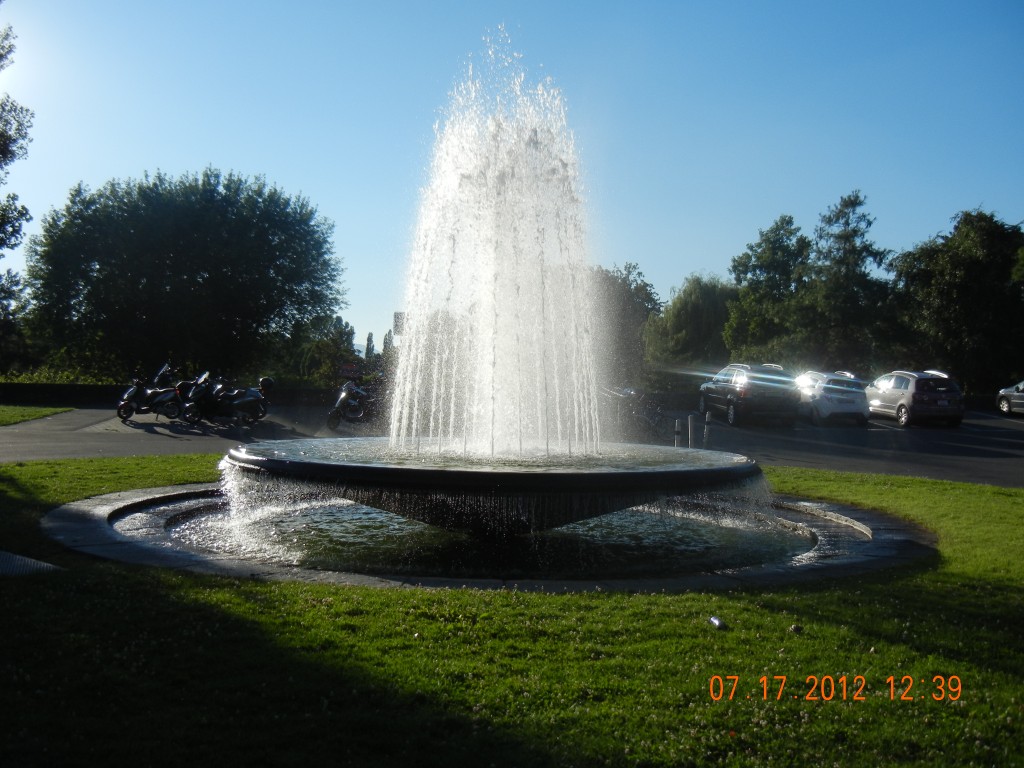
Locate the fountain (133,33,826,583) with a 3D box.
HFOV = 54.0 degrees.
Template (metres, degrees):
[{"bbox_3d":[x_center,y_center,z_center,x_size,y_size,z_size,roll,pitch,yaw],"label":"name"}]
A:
[{"bbox_3d":[-0.162,-1.355,12.163,8.500,5.750,8.500,1,0,0],"label":"fountain"}]

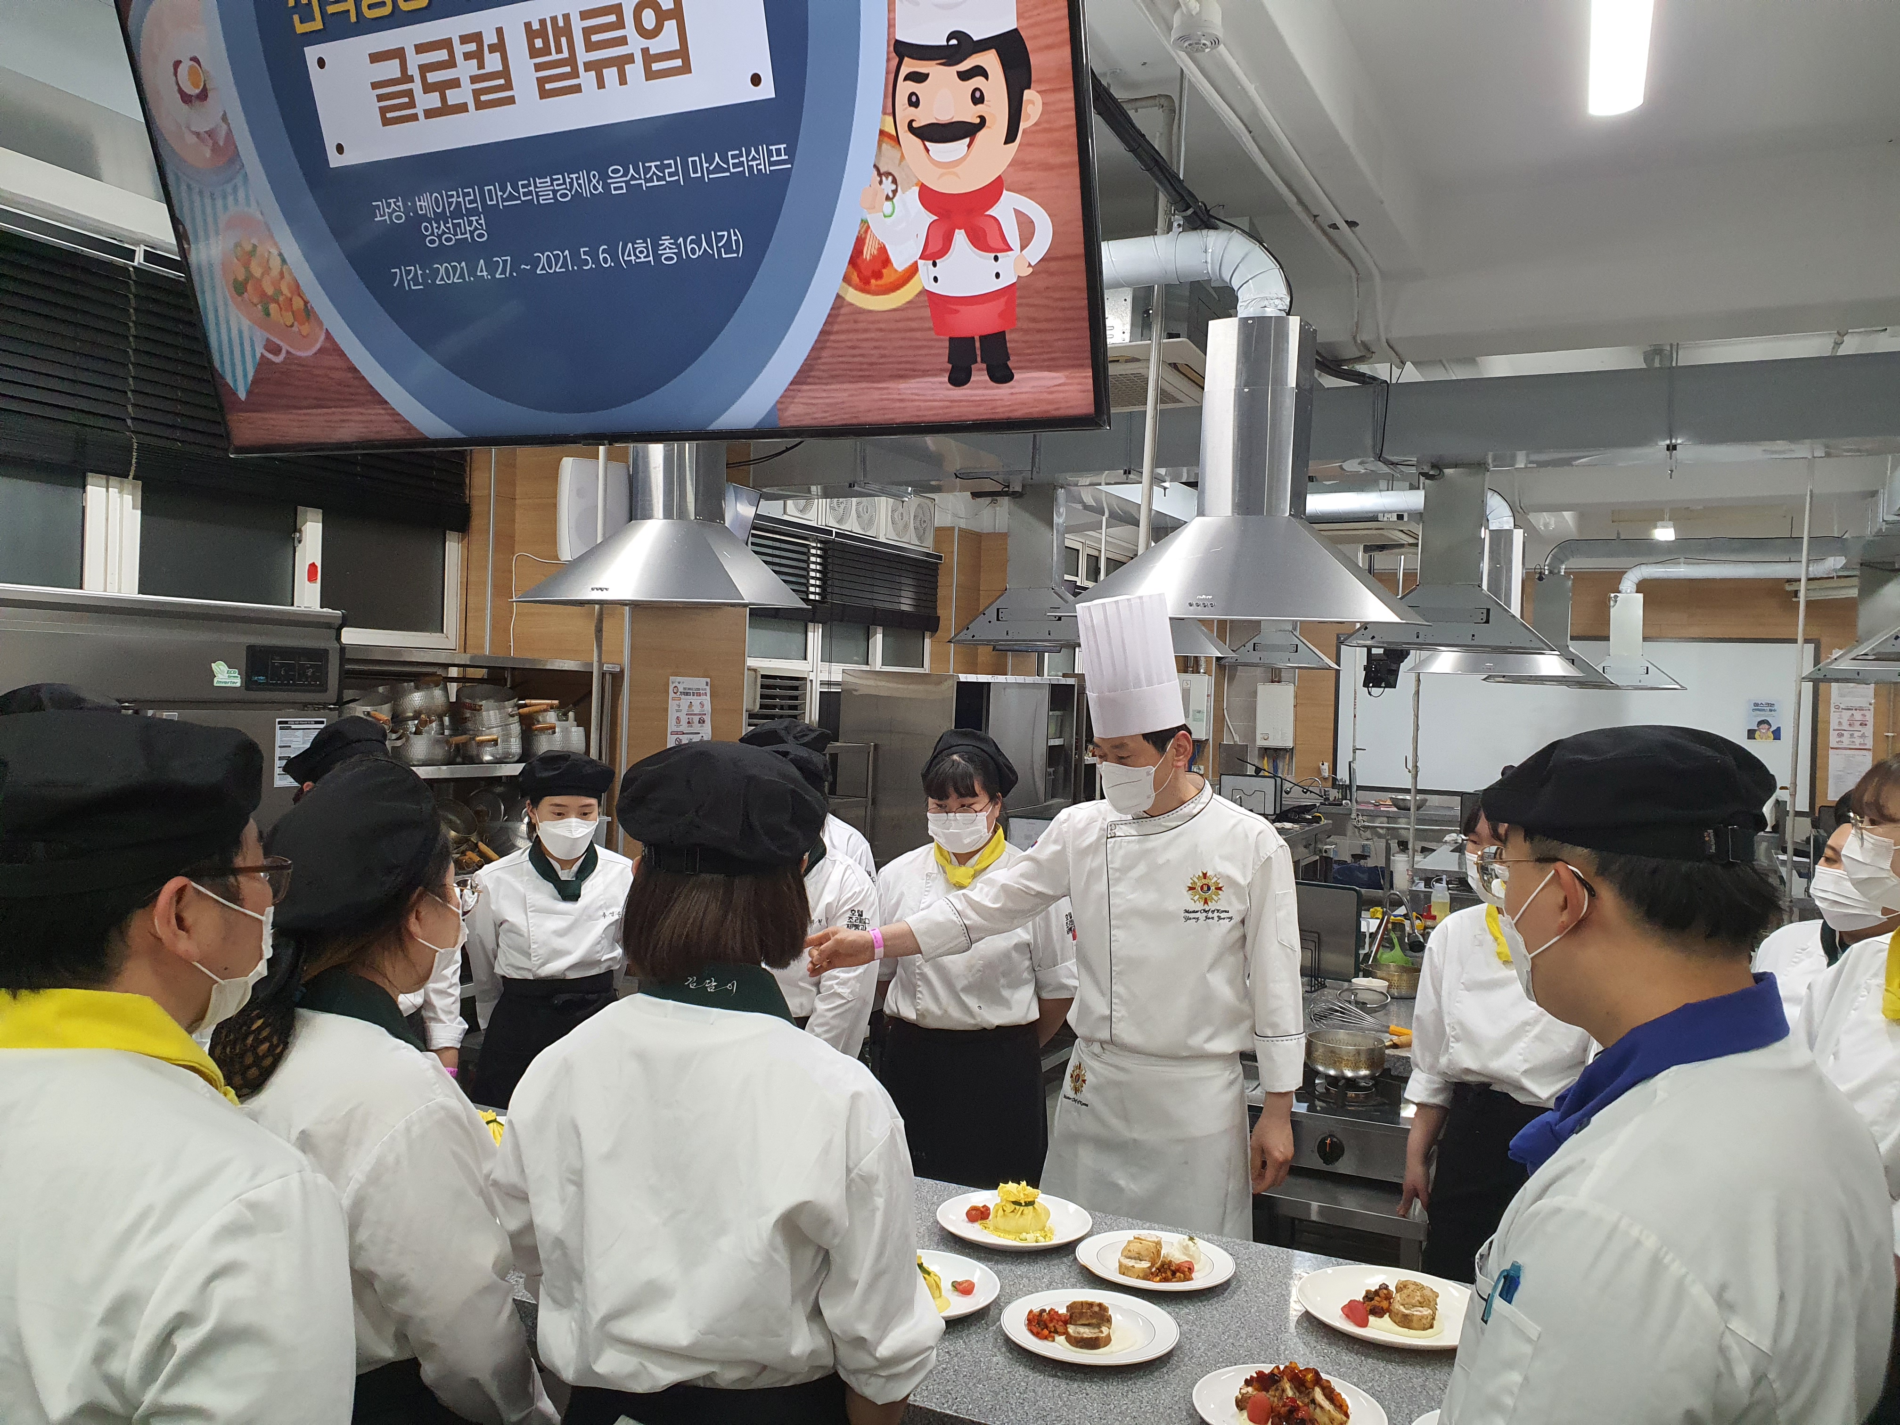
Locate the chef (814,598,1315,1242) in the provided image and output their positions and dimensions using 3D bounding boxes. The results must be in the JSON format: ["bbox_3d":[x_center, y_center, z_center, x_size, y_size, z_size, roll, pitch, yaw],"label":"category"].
[{"bbox_3d":[0.223,0.729,2.660,0.820,1.920,0.580,2,1,16],"label":"chef"}]

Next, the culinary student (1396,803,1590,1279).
[{"bbox_3d":[1.088,0.916,2.750,0.500,1.610,0.340,3,1,29],"label":"culinary student"}]

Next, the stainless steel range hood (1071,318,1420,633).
[{"bbox_3d":[0.747,-0.612,3.659,0.900,0.770,0.390,3,1,28],"label":"stainless steel range hood"}]

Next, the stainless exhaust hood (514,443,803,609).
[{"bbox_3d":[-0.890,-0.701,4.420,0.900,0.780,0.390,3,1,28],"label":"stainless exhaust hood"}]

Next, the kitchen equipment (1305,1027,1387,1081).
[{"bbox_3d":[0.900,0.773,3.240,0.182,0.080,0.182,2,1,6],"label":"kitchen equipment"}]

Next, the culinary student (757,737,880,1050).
[{"bbox_3d":[-0.389,0.853,3.180,0.520,1.610,0.400,3,1,43],"label":"culinary student"}]

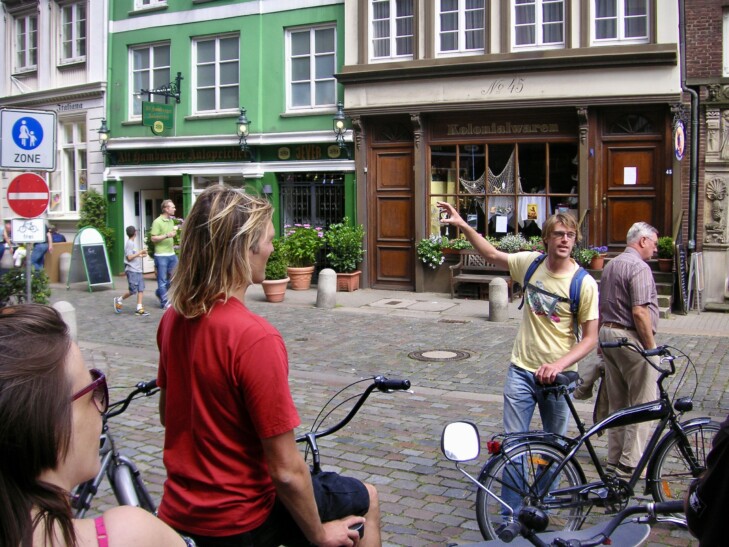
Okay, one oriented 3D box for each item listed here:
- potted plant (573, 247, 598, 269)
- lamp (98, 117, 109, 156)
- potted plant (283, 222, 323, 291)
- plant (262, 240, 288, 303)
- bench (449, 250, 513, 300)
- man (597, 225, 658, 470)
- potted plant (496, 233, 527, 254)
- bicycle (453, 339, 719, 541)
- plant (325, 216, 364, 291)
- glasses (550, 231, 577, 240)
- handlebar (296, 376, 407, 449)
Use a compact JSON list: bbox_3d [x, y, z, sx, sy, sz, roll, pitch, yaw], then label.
[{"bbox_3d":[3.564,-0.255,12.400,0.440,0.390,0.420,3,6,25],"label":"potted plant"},{"bbox_3d":[-5.616,-2.932,16.800,0.250,0.830,0.280,2,6,23],"label":"lamp"},{"bbox_3d":[-1.290,-0.361,16.589,0.860,1.420,0.860,0,5,0],"label":"potted plant"},{"bbox_3d":[-1.670,-0.080,14.657,0.550,1.220,0.550,0,5,0],"label":"plant"},{"bbox_3d":[2.359,0.031,15.032,1.228,0.910,0.608,2,6,25],"label":"bench"},{"bbox_3d":[1.816,0.536,5.350,0.380,1.760,0.500,-1,6,-13],"label":"man"},{"bbox_3d":[2.841,-0.588,15.011,0.570,0.420,0.450,2,6,25],"label":"potted plant"},{"bbox_3d":[1.375,0.957,4.254,1.800,1.080,0.600,-2,6,-19],"label":"bicycle"},{"bbox_3d":[-0.365,-0.347,14.600,0.680,1.350,0.640,2,6,24],"label":"plant"},{"bbox_3d":[1.098,-0.216,4.393,0.140,0.045,0.140,-1,5,-9],"label":"glasses"},{"bbox_3d":[-0.147,0.553,3.100,0.680,0.280,0.340,-2,6,-16],"label":"handlebar"}]

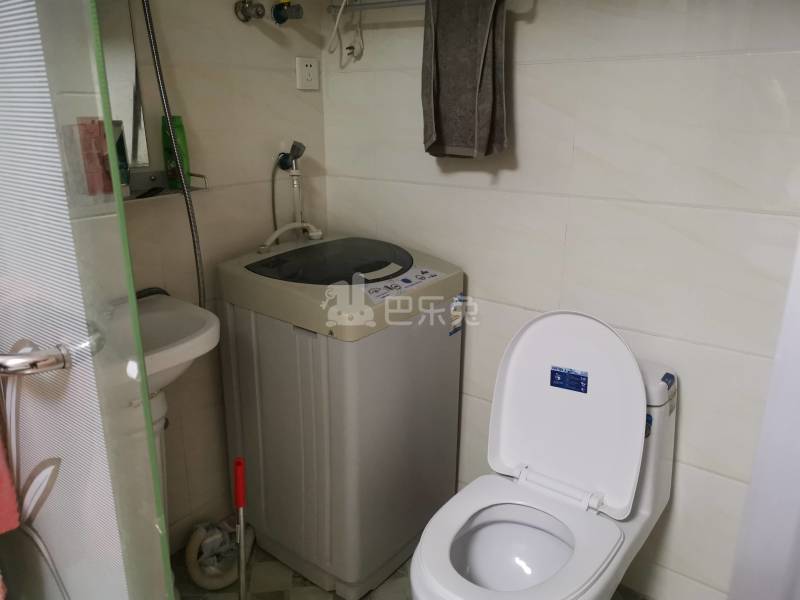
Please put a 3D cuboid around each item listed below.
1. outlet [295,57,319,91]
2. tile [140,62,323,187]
[{"bbox_3d":[-0.266,-0.657,1.813,0.010,0.087,0.087,13,21,36],"label":"outlet"},{"bbox_3d":[-0.413,-0.466,1.687,0.010,0.300,0.595,13,21,36],"label":"tile"}]

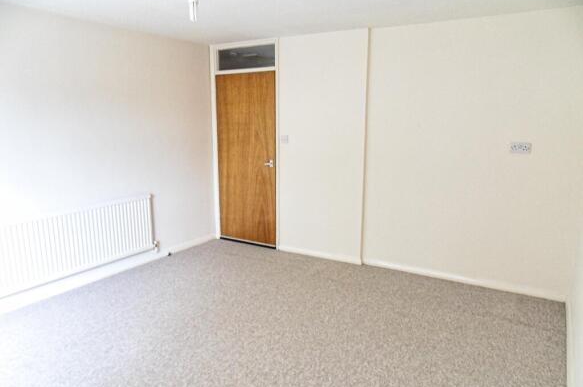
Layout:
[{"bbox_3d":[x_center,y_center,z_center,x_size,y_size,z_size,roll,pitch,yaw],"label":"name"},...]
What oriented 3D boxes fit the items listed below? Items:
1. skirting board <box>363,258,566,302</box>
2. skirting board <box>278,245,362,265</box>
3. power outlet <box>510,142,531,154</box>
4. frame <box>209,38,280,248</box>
[{"bbox_3d":[1.502,0.771,3.752,1.744,0.072,0.018,6,12,30],"label":"skirting board"},{"bbox_3d":[0.297,0.651,4.379,0.990,0.072,0.018,6,12,30],"label":"skirting board"},{"bbox_3d":[1.885,-0.369,3.316,0.146,0.086,0.016,6,12,30],"label":"power outlet"},{"bbox_3d":[-0.516,-0.546,4.693,0.945,2.306,0.100,6,12,30],"label":"frame"}]

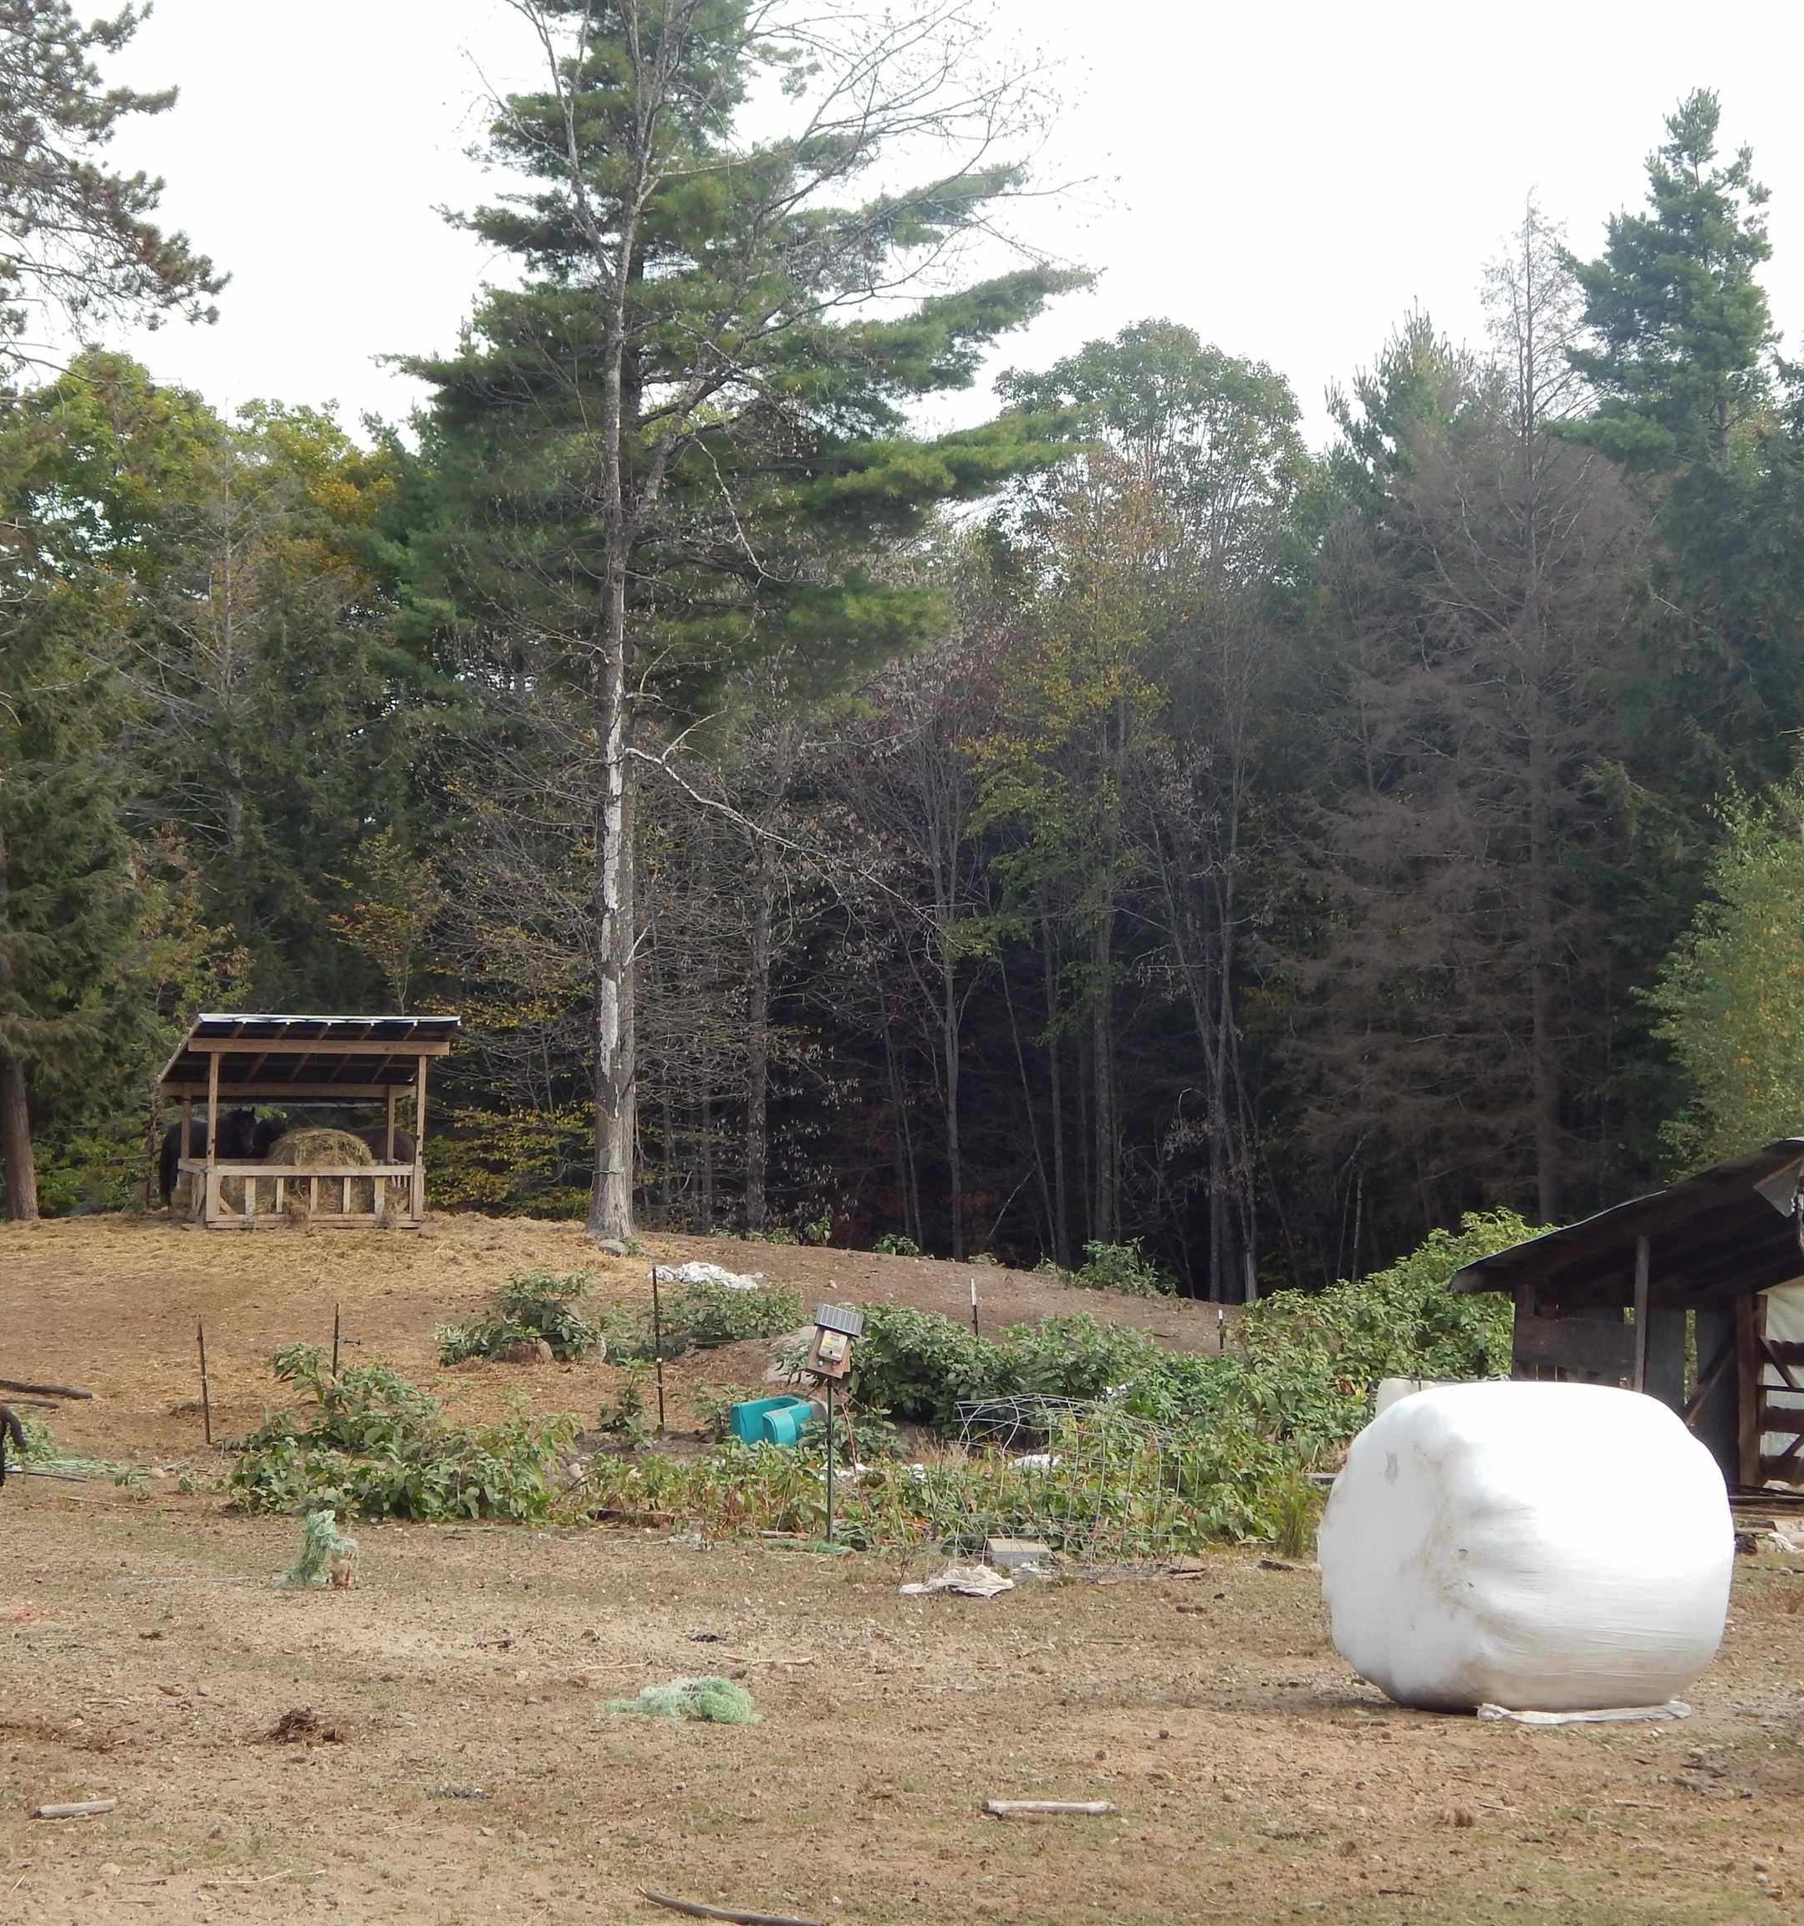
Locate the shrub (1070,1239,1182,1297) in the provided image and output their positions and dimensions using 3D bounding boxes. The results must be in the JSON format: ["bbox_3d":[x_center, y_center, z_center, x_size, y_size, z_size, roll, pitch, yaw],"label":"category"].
[{"bbox_3d":[2.356,3.242,48.000,1.120,0.652,1.000,0,-2,0],"label":"shrub"}]

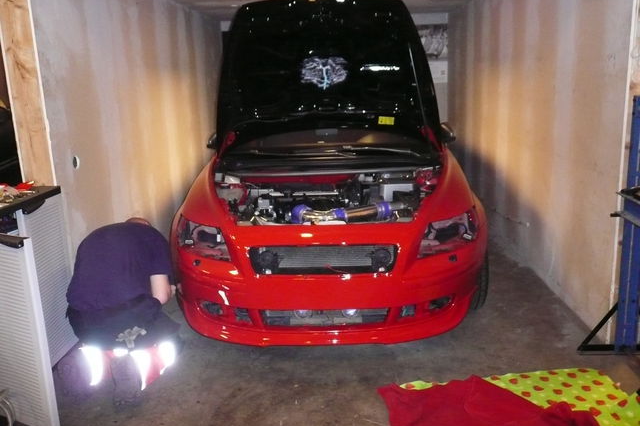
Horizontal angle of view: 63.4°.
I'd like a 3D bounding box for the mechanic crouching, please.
[{"bbox_3d":[-0.916,0.428,2.463,0.530,0.780,0.650,3,13,20],"label":"mechanic crouching"}]

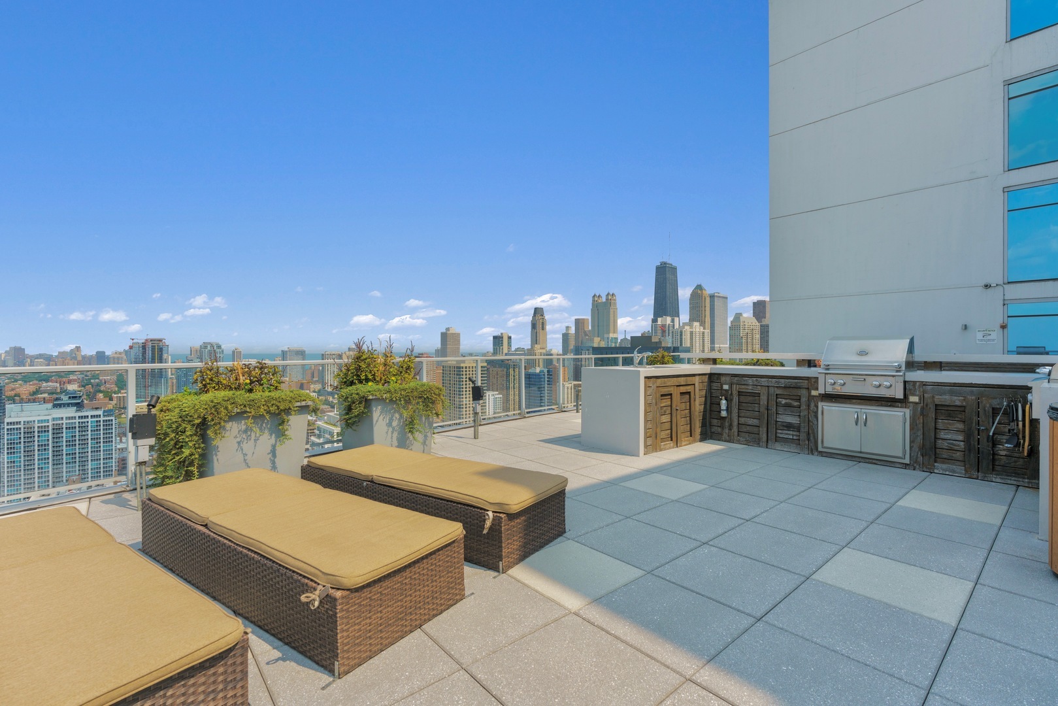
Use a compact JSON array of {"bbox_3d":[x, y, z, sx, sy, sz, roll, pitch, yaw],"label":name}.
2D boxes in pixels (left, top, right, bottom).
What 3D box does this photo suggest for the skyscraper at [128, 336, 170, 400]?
[{"bbox_3d":[-791.465,43.850,980.546,56.000,136.000,32.000,-1,0,-41],"label":"skyscraper"}]

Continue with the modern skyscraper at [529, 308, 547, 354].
[{"bbox_3d":[22.342,3.568,1104.818,31.000,209.000,29.000,-1,0,-41],"label":"modern skyscraper"}]

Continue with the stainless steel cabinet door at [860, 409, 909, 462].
[{"bbox_3d":[3.763,0.852,4.993,0.040,0.515,0.400,-1,1,-40],"label":"stainless steel cabinet door"}]

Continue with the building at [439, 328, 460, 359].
[{"bbox_3d":[-197.416,27.912,1183.931,36.000,172.000,36.000,-1,1,-40],"label":"building"}]

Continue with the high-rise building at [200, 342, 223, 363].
[{"bbox_3d":[-1286.484,36.940,1906.707,66.000,142.000,32.000,-1,0,-41],"label":"high-rise building"}]

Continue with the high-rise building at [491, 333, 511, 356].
[{"bbox_3d":[-64.441,22.385,1098.394,31.000,143.000,31.000,-1,1,-40],"label":"high-rise building"}]

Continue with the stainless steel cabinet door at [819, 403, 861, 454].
[{"bbox_3d":[3.505,0.851,5.296,0.040,0.515,0.396,-1,1,-40],"label":"stainless steel cabinet door"}]

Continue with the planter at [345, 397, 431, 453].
[{"bbox_3d":[-1.625,0.843,5.391,0.817,0.790,0.817,0,1,43],"label":"planter"}]

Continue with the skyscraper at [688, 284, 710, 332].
[{"bbox_3d":[357.368,-20.943,987.184,28.000,257.000,34.000,-1,0,-41],"label":"skyscraper"}]

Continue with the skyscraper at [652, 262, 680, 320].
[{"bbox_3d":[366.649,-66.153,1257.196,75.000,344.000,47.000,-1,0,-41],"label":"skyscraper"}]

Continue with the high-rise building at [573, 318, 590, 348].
[{"bbox_3d":[149.793,3.690,1331.655,36.000,205.000,36.000,-1,0,-41],"label":"high-rise building"}]

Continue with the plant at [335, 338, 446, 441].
[{"bbox_3d":[-1.594,0.397,5.423,0.890,1.100,0.920,0,1,43],"label":"plant"}]

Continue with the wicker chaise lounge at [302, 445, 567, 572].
[{"bbox_3d":[-0.786,1.023,3.448,2.049,0.374,0.675,0,0,35],"label":"wicker chaise lounge"}]

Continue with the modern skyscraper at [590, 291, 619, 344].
[{"bbox_3d":[195.988,-25.785,1219.203,32.000,265.000,62.000,-1,0,-41],"label":"modern skyscraper"}]

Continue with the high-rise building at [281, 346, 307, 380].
[{"bbox_3d":[-603.367,51.193,1207.994,41.000,131.000,52.000,-1,1,-40],"label":"high-rise building"}]

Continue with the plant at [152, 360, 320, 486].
[{"bbox_3d":[-2.642,0.586,4.272,0.940,1.020,1.030,0,1,39],"label":"plant"}]

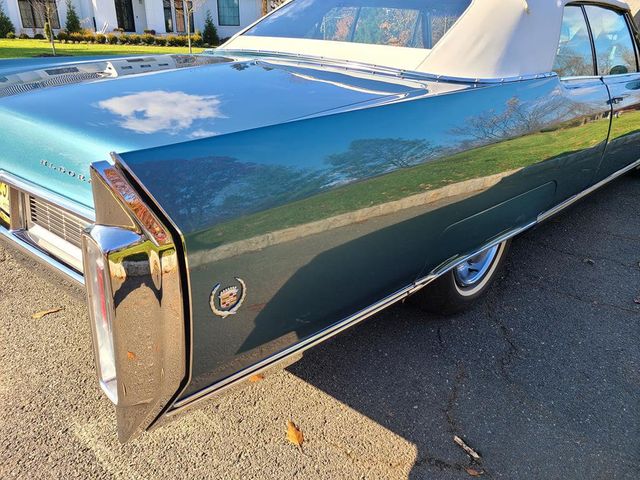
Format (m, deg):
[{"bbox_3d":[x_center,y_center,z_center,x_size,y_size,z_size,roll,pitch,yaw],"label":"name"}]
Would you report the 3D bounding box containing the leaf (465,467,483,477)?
[{"bbox_3d":[0.438,0.655,1.358,0.051,0.015,0.023,6,24,7],"label":"leaf"}]

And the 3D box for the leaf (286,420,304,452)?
[{"bbox_3d":[-0.073,0.588,1.446,0.049,0.020,0.128,-8,26,-22],"label":"leaf"}]

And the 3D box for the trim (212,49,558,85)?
[{"bbox_3d":[0.201,-0.911,2.442,1.643,0.089,0.871,24,31,38],"label":"trim"}]

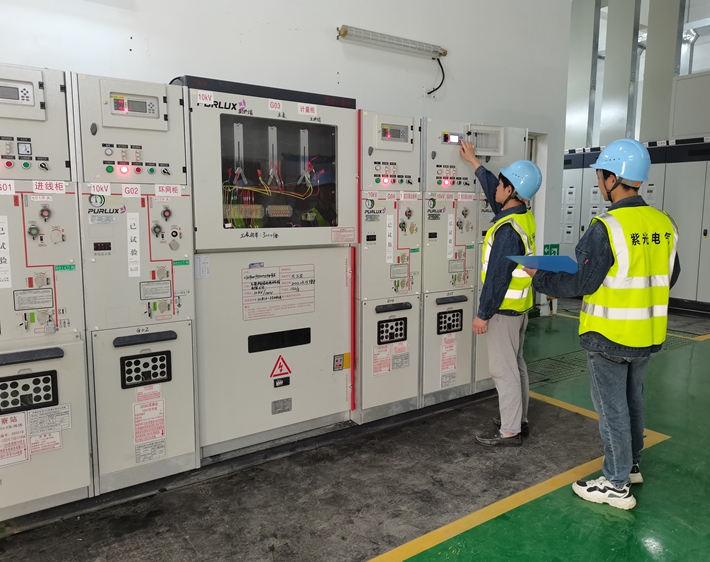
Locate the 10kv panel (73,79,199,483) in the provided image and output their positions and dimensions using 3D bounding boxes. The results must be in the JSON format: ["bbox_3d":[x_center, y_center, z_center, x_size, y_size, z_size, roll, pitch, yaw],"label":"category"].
[{"bbox_3d":[-1.278,0.002,3.093,0.511,1.970,0.850,-5,9,-35],"label":"10kv panel"}]

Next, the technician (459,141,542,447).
[{"bbox_3d":[0.850,0.024,3.610,0.710,1.890,0.490,6,9,39],"label":"technician"}]

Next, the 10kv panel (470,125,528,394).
[{"bbox_3d":[0.808,-0.185,4.492,0.505,1.920,0.900,-5,8,-35],"label":"10kv panel"}]

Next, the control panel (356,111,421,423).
[{"bbox_3d":[0.005,-0.111,3.982,0.511,1.970,0.850,-5,9,-35],"label":"control panel"}]

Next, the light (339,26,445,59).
[{"bbox_3d":[0.416,-2.337,5.569,1.323,0.130,0.140,-5,9,-35],"label":"light"}]

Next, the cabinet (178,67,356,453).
[{"bbox_3d":[-0.651,-0.084,3.554,1.054,2.025,0.900,-5,9,-35],"label":"cabinet"}]

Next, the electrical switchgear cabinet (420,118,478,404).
[{"bbox_3d":[0.423,-0.148,4.272,0.511,1.970,0.850,-5,9,-35],"label":"electrical switchgear cabinet"}]

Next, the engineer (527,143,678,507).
[{"bbox_3d":[1.248,0.187,2.871,0.540,1.745,0.580,-6,9,-42],"label":"engineer"}]

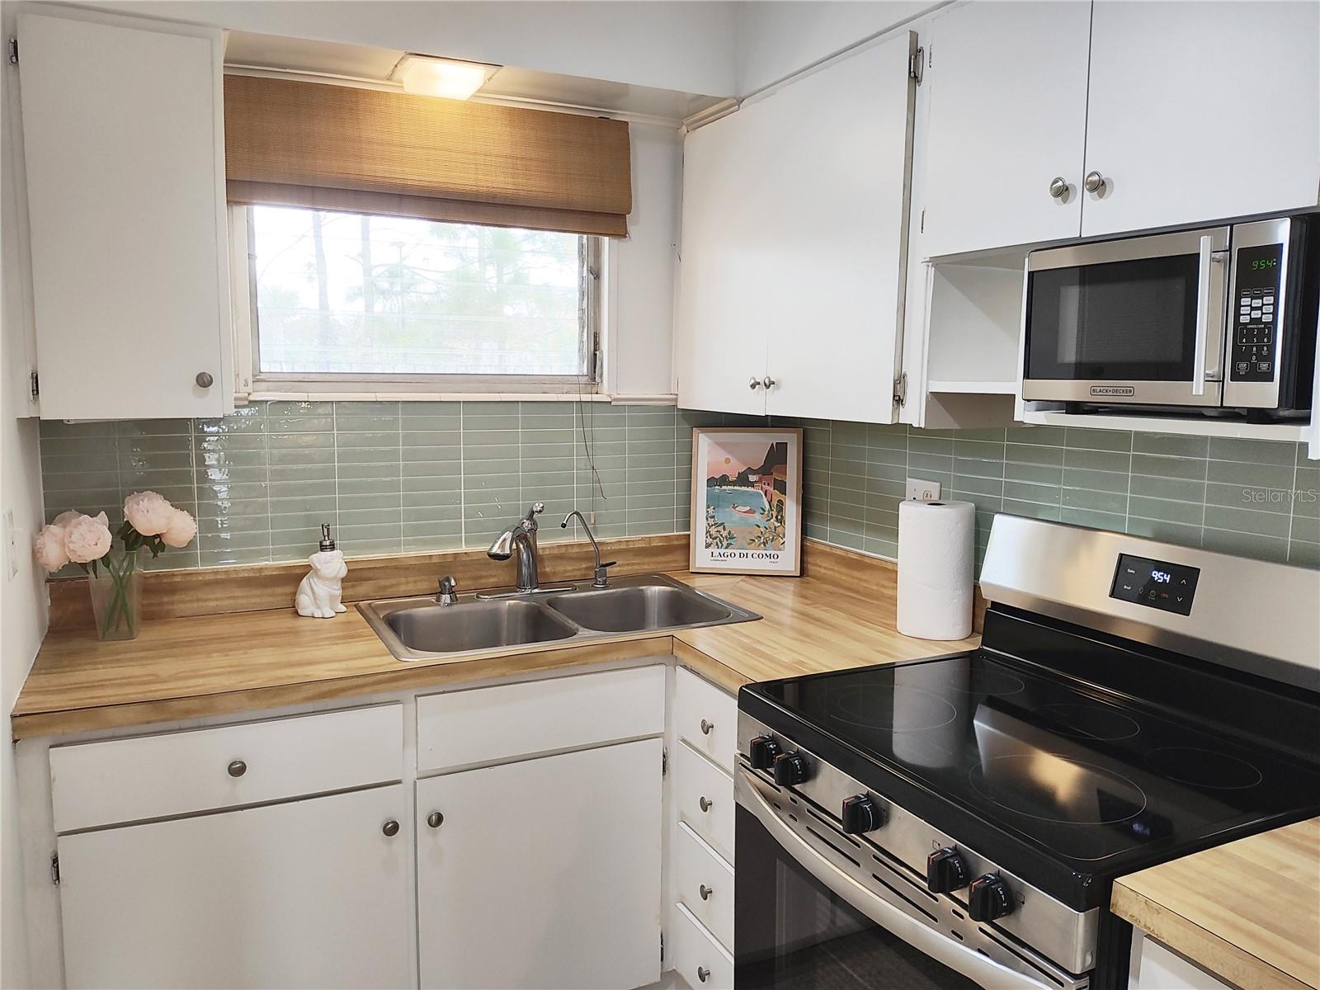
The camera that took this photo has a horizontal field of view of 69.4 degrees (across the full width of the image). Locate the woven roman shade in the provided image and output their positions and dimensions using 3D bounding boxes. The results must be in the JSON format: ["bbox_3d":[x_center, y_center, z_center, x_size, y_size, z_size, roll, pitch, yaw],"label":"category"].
[{"bbox_3d":[-0.521,-0.805,2.310,0.980,0.289,0.054,-3,8,-27],"label":"woven roman shade"}]

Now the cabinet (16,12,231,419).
[{"bbox_3d":[-1.070,-0.528,1.911,0.362,0.732,0.338,-3,8,-27],"label":"cabinet"}]

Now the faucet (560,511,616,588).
[{"bbox_3d":[-0.184,0.142,2.509,0.176,0.210,0.052,-5,9,-39],"label":"faucet"}]

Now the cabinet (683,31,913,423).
[{"bbox_3d":[0.423,-0.576,2.333,0.349,0.755,0.930,-3,8,-27],"label":"cabinet"}]

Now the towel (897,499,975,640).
[{"bbox_3d":[0.630,0.168,2.163,0.164,0.286,0.164,-3,8,-27],"label":"towel"}]

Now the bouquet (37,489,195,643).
[{"bbox_3d":[-1.121,0.148,1.982,0.287,0.308,0.225,-3,8,-27],"label":"bouquet"}]

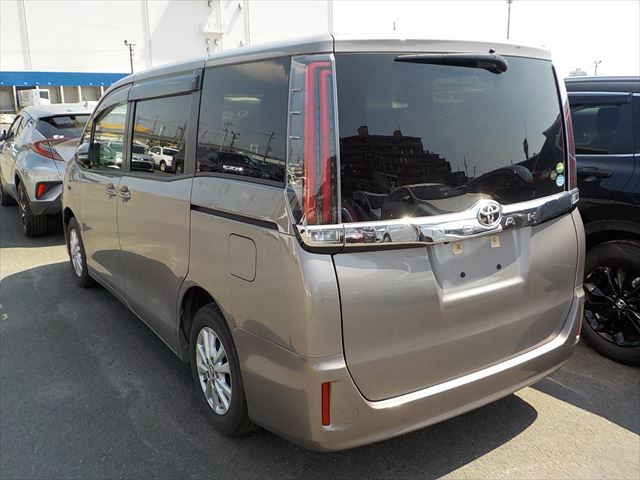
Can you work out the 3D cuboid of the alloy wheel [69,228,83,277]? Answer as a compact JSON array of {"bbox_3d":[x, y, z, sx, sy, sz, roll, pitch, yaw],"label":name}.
[{"bbox_3d":[-2.055,0.105,4.883,0.170,0.410,0.410,-8,15,-34],"label":"alloy wheel"}]

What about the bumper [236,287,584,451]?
[{"bbox_3d":[0.547,0.472,2.466,1.670,0.410,0.590,-8,15,-34],"label":"bumper"}]

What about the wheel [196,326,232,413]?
[{"bbox_3d":[-0.427,0.594,2.596,0.170,0.410,0.410,-8,15,-34],"label":"wheel"}]

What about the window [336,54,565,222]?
[{"bbox_3d":[0.612,-0.414,2.185,1.290,0.600,0.130,-8,3,-34],"label":"window"}]

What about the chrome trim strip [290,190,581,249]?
[{"bbox_3d":[0.620,-0.098,2.240,1.620,0.160,0.210,-8,15,-34],"label":"chrome trim strip"}]

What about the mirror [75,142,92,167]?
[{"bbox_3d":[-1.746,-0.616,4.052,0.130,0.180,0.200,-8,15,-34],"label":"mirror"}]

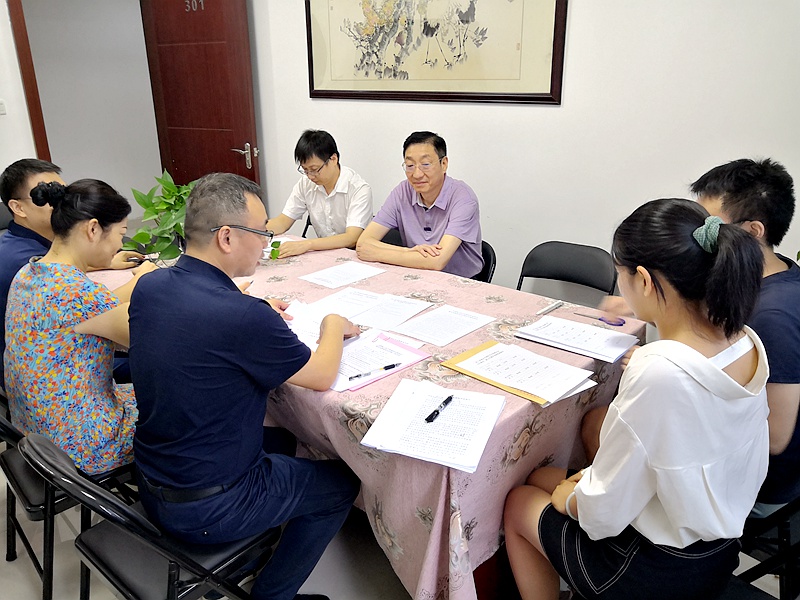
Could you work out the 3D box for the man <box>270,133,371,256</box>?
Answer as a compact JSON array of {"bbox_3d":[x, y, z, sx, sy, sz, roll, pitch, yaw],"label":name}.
[{"bbox_3d":[-0.416,-0.181,3.058,0.540,1.250,0.720,17,26,41],"label":"man"}]

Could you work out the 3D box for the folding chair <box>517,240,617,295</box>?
[{"bbox_3d":[0.593,0.187,2.677,0.450,0.800,0.480,16,25,39],"label":"folding chair"}]

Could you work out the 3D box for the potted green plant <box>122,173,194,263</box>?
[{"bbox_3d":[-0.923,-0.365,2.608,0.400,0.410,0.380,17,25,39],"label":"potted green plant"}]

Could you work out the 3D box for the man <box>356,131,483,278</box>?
[{"bbox_3d":[0.061,-0.076,2.722,0.550,1.270,0.680,12,23,32],"label":"man"}]

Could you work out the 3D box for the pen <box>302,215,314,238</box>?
[{"bbox_3d":[-0.478,-0.377,3.200,0.014,0.125,0.014,17,0,0],"label":"pen"}]

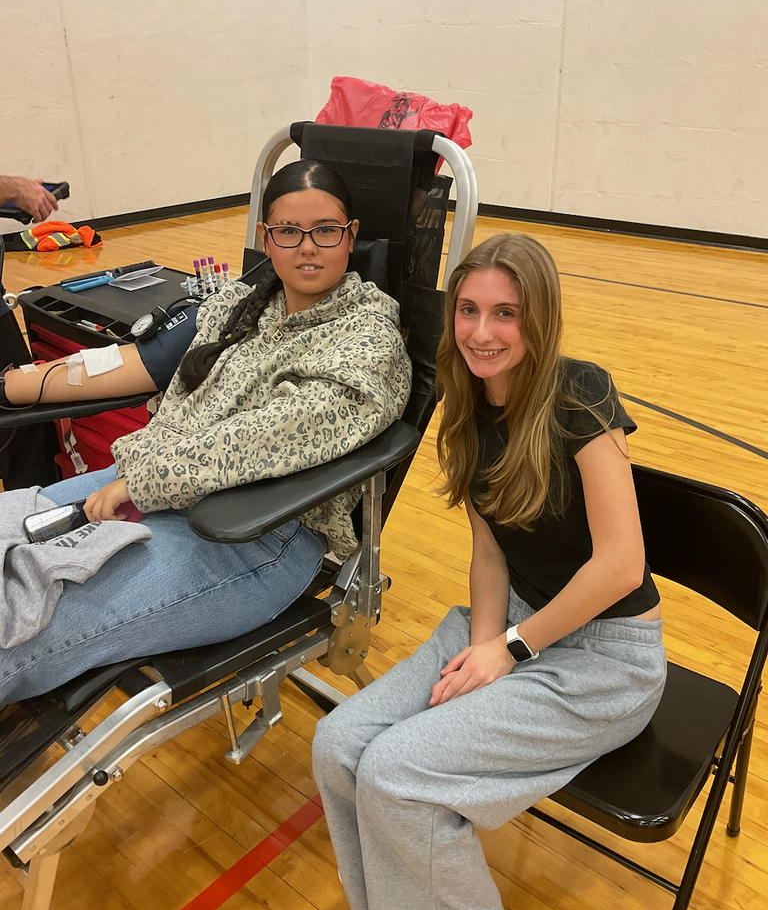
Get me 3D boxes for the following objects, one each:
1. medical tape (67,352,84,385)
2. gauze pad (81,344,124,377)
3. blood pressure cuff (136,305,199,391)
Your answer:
[{"bbox_3d":[-0.544,-0.154,1.515,0.026,0.020,0.066,0,64,-15],"label":"medical tape"},{"bbox_3d":[-0.475,-0.159,1.447,0.065,0.010,0.054,-15,60,-13],"label":"gauze pad"},{"bbox_3d":[-0.381,-0.197,1.590,0.108,0.108,0.140,23,56,40],"label":"blood pressure cuff"}]

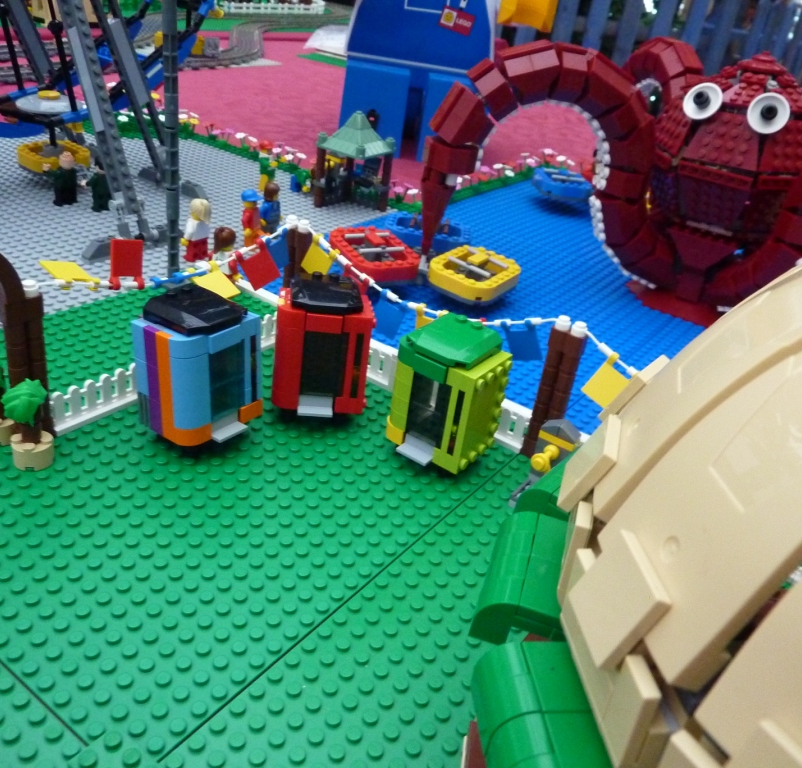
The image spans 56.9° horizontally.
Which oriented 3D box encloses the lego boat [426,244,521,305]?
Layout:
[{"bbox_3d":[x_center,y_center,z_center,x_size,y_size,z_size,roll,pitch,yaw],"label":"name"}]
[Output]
[{"bbox_3d":[0.050,-0.071,0.488,0.048,0.016,0.064,25,32,25],"label":"lego boat"}]

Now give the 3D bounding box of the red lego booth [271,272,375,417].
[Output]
[{"bbox_3d":[-0.038,-0.017,0.355,0.046,0.073,0.038,3,31,-12],"label":"red lego booth"}]

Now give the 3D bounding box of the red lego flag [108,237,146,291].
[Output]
[{"bbox_3d":[-0.119,-0.051,0.322,0.004,0.022,0.016,10,11,33],"label":"red lego flag"}]

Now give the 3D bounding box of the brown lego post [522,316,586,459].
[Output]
[{"bbox_3d":[0.072,0.003,0.352,0.016,0.074,0.008,26,34,26],"label":"brown lego post"}]

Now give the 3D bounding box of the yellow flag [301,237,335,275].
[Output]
[{"bbox_3d":[-0.044,-0.068,0.401,0.016,0.022,0.004,41,35,12],"label":"yellow flag"}]

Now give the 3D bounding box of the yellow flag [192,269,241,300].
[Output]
[{"bbox_3d":[-0.091,-0.050,0.360,0.021,0.004,0.016,51,40,8],"label":"yellow flag"}]

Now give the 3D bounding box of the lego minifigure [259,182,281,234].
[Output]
[{"bbox_3d":[-0.098,-0.131,0.559,0.014,0.042,0.023,17,30,14],"label":"lego minifigure"}]

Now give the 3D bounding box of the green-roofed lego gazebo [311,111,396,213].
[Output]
[{"bbox_3d":[-0.040,-0.196,0.648,0.048,0.082,0.048,26,34,26],"label":"green-roofed lego gazebo"}]

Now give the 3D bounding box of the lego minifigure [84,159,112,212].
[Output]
[{"bbox_3d":[-0.233,-0.158,0.572,0.017,0.041,0.022,20,31,17],"label":"lego minifigure"}]

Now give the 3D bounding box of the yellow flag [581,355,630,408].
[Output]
[{"bbox_3d":[0.092,-0.001,0.323,0.016,0.021,0.004,44,8,30],"label":"yellow flag"}]

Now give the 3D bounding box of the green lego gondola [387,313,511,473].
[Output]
[{"bbox_3d":[0.018,0.002,0.327,0.046,0.058,0.039,26,33,27],"label":"green lego gondola"}]

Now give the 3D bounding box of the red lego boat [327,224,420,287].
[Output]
[{"bbox_3d":[-0.019,-0.086,0.494,0.048,0.016,0.064,-8,34,-29],"label":"red lego boat"}]

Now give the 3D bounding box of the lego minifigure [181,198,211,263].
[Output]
[{"bbox_3d":[-0.139,-0.105,0.505,0.014,0.043,0.022,26,33,27],"label":"lego minifigure"}]

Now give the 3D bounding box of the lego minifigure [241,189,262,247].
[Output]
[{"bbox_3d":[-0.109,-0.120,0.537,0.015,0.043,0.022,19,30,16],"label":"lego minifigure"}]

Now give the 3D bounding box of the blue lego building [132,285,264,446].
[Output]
[{"bbox_3d":[-0.089,-0.010,0.331,0.037,0.063,0.044,24,32,24],"label":"blue lego building"}]

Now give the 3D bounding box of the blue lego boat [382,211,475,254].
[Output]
[{"bbox_3d":[0.021,-0.113,0.561,0.062,0.017,0.048,10,30,0],"label":"blue lego boat"}]

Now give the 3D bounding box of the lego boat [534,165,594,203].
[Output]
[{"bbox_3d":[0.153,-0.191,0.707,0.048,0.017,0.062,7,30,-4],"label":"lego boat"}]

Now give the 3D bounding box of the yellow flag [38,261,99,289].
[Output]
[{"bbox_3d":[-0.139,-0.046,0.310,0.021,0.004,0.016,39,21,22],"label":"yellow flag"}]

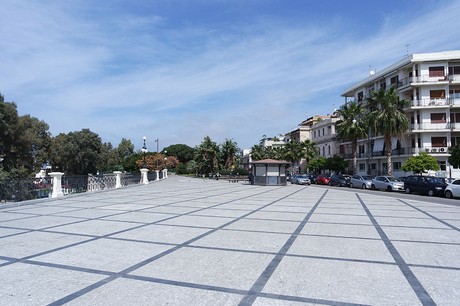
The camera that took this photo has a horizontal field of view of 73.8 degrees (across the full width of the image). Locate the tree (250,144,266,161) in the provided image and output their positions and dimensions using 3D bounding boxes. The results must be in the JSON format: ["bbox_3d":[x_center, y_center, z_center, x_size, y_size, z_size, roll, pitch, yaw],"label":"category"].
[{"bbox_3d":[7.966,2.189,86.272,4.700,9.200,4.700,0,-3,0],"label":"tree"}]

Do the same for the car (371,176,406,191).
[{"bbox_3d":[16.048,3.080,30.662,1.700,1.470,4.100,1,-3,-7],"label":"car"}]

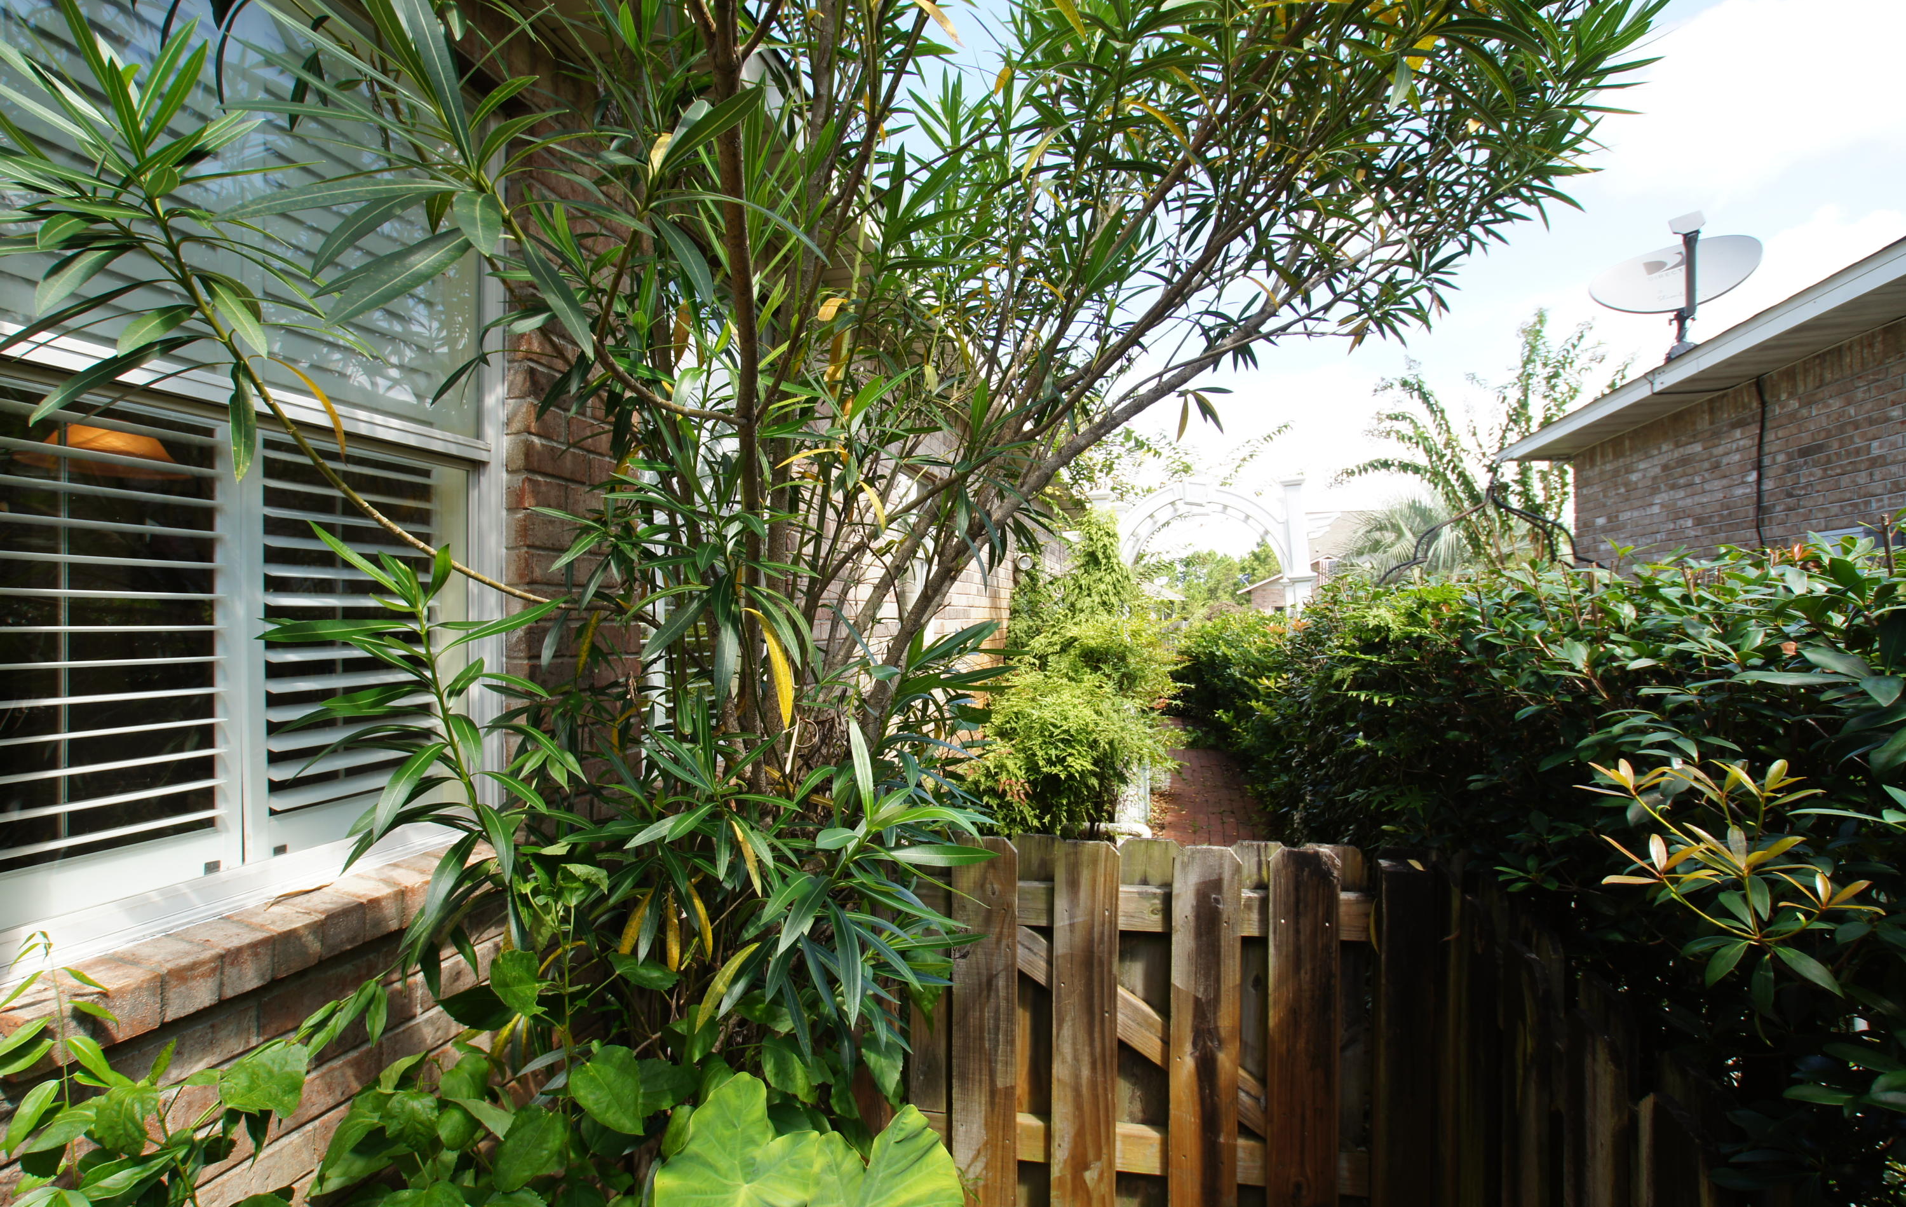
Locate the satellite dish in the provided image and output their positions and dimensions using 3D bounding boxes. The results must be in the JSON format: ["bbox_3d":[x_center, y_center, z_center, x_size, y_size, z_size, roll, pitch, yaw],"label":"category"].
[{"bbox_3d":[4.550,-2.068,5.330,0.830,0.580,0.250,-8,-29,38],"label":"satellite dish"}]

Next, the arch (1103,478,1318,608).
[{"bbox_3d":[1.817,0.342,5.973,1.470,2.318,0.850,-3,-2,15],"label":"arch"}]

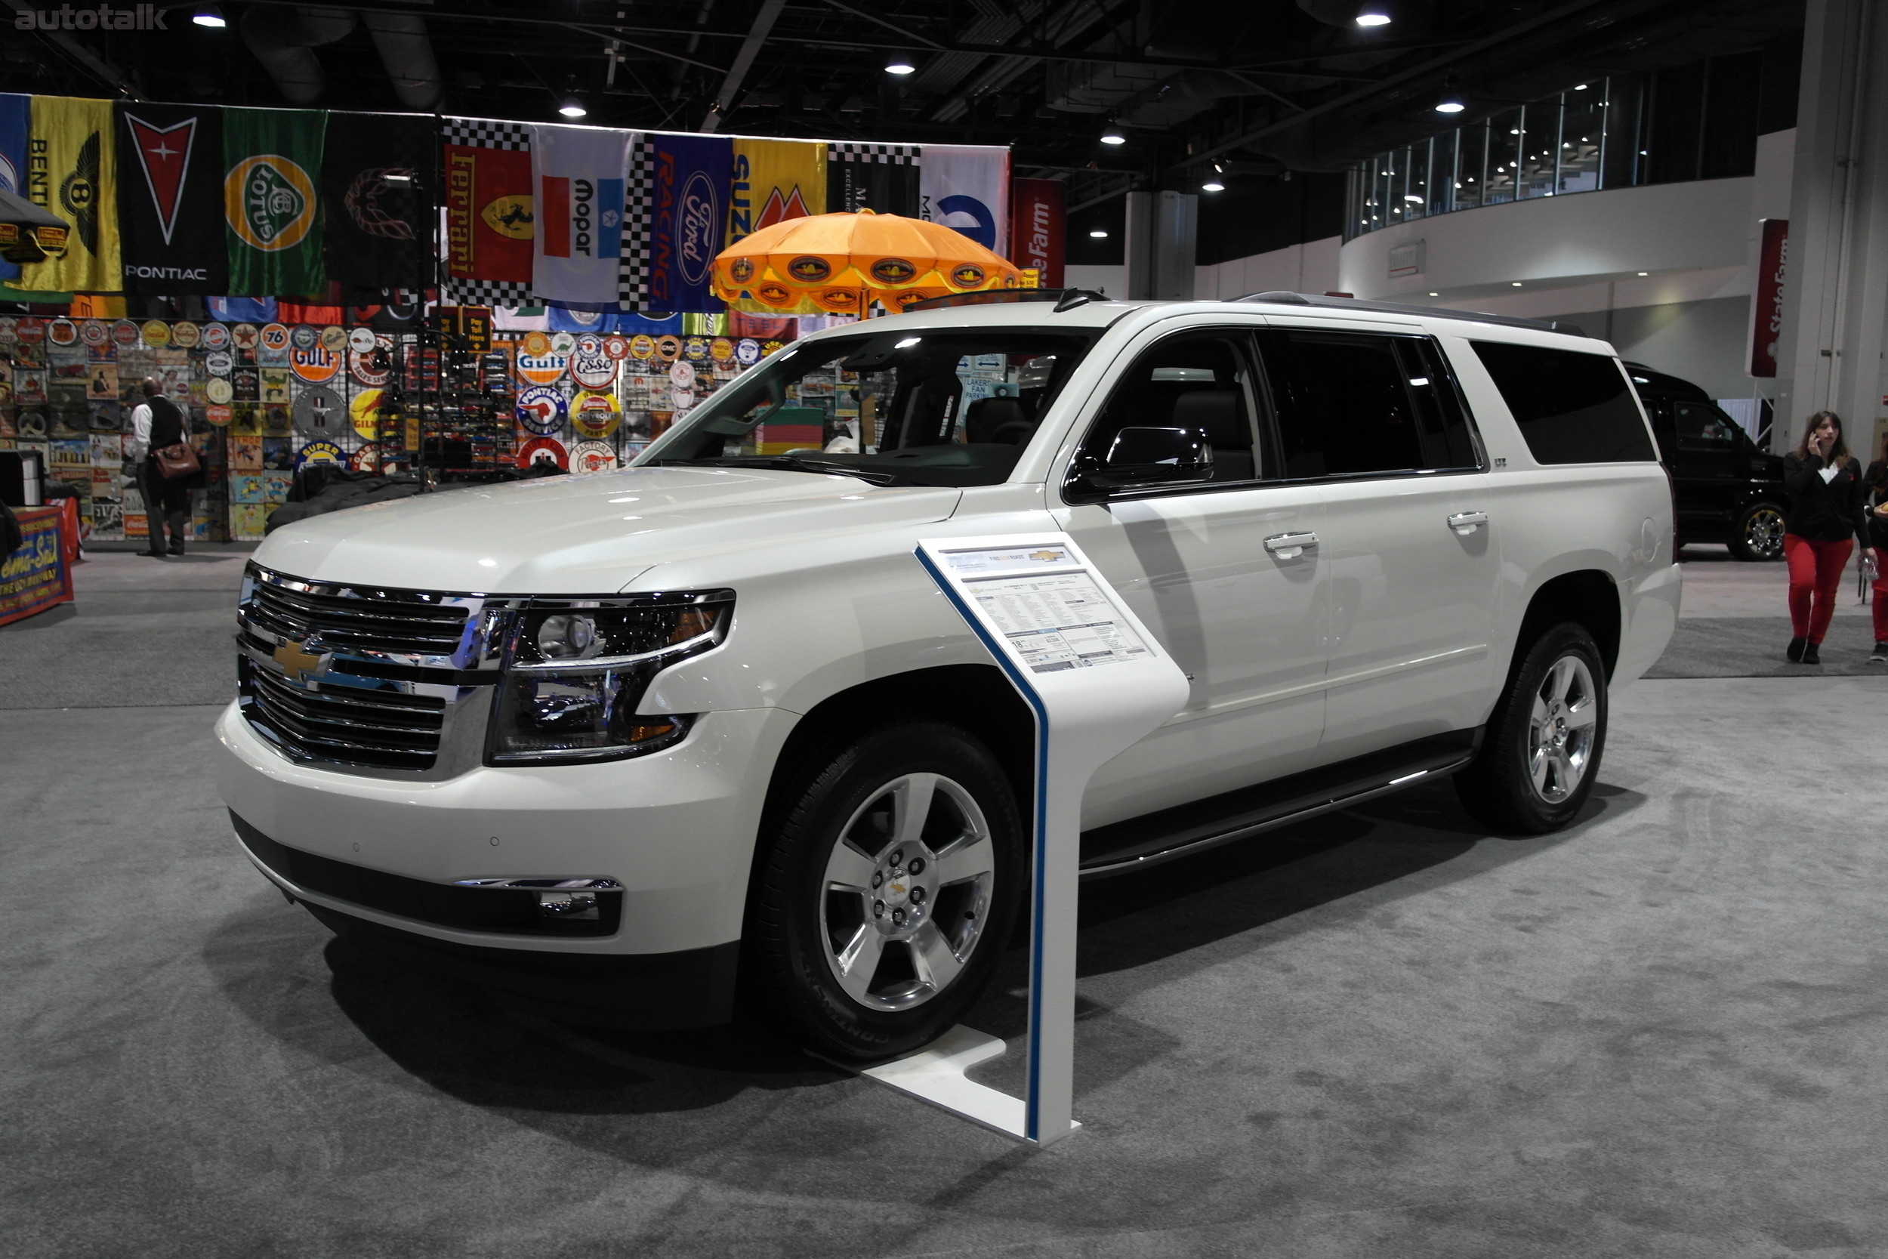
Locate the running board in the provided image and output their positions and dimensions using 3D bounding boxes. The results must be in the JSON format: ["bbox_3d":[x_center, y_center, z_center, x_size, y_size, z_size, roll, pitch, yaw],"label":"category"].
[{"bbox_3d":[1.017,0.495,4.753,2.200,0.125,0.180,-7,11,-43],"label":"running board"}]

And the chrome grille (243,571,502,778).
[{"bbox_3d":[-1.399,0.084,3.622,0.210,0.440,1.300,-5,9,-44],"label":"chrome grille"}]

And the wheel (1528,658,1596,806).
[{"bbox_3d":[2.238,0.364,5.932,0.547,0.547,0.220,-5,9,-44],"label":"wheel"}]

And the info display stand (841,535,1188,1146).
[{"bbox_3d":[0.102,0.396,3.527,0.720,1.210,0.510,7,9,42],"label":"info display stand"}]

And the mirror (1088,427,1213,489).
[{"bbox_3d":[0.525,-0.429,3.952,0.150,0.160,0.305,-5,9,-44],"label":"mirror"}]

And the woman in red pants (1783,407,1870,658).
[{"bbox_3d":[6.001,-0.621,10.704,0.520,1.710,0.380,4,7,24],"label":"woman in red pants"}]

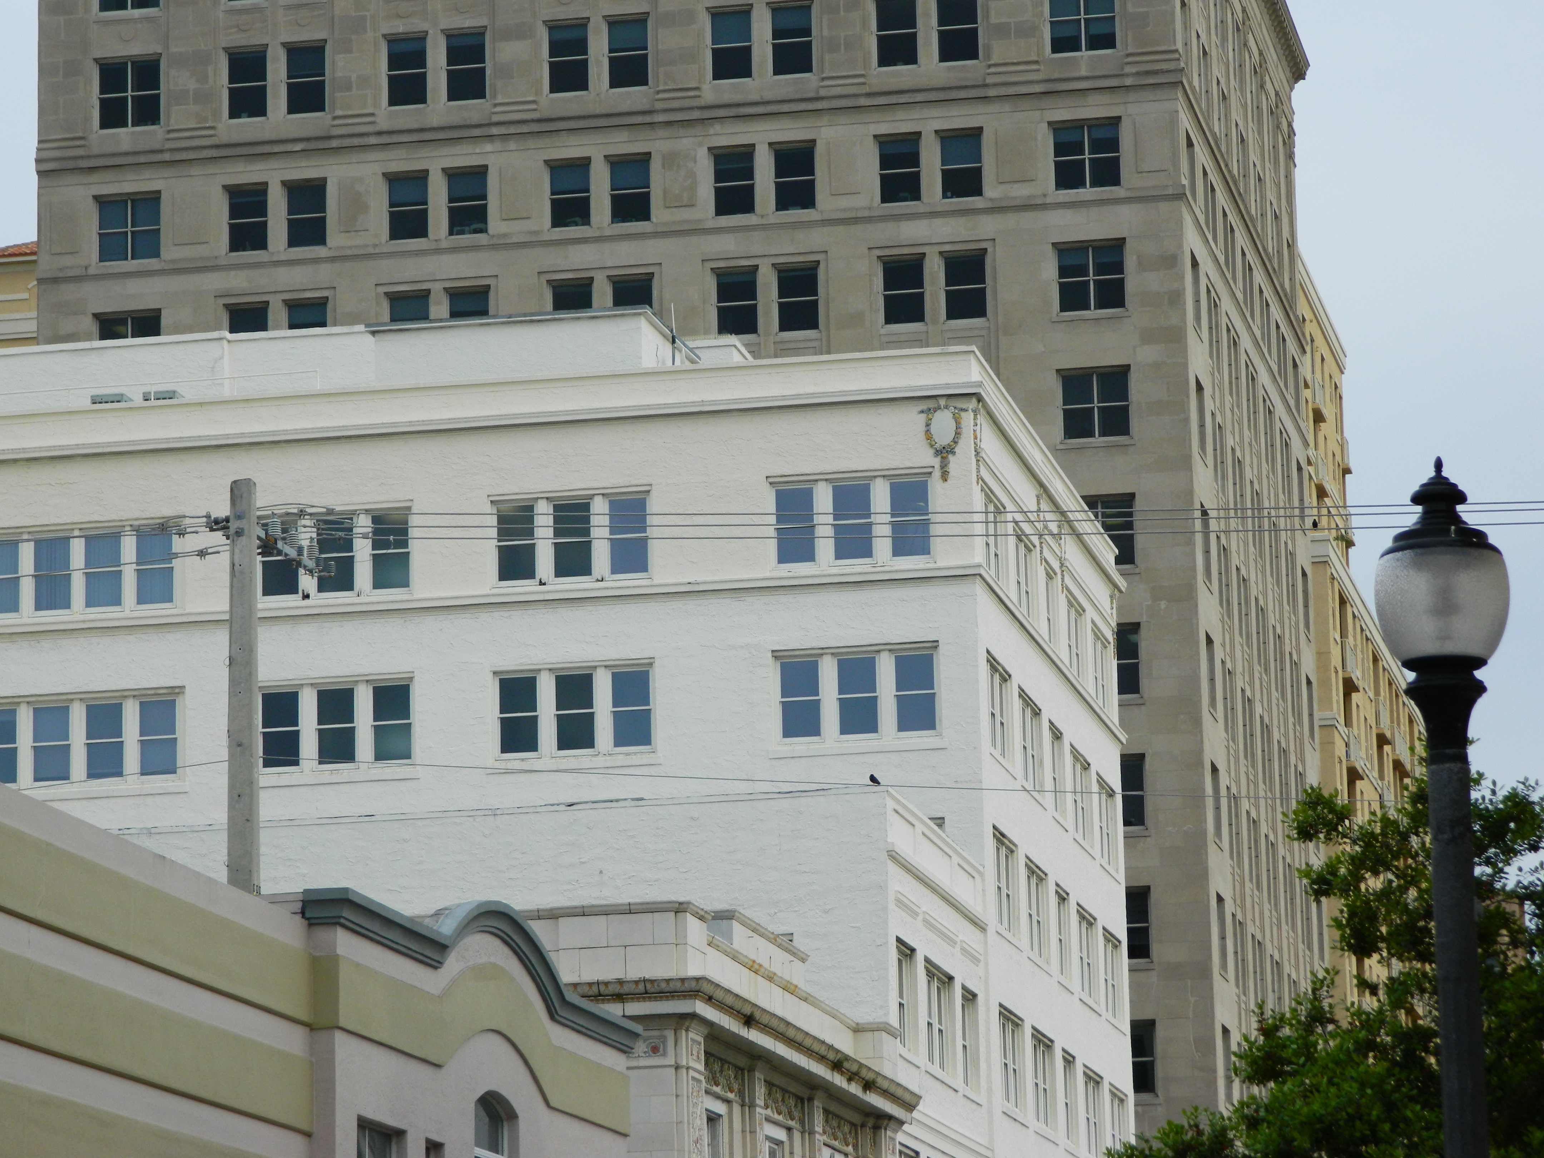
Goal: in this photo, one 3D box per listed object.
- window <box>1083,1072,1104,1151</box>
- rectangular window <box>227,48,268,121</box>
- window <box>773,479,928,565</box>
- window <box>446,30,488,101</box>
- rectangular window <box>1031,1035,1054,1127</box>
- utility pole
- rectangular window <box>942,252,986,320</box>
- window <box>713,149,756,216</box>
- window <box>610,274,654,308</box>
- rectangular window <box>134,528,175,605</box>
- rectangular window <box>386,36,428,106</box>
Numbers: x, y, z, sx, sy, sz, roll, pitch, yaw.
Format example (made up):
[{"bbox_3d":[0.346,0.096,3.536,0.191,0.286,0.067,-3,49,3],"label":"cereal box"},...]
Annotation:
[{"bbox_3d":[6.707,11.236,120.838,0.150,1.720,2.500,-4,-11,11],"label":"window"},{"bbox_3d":[-14.416,-13.588,157.889,1.147,1.897,0.200,-4,-11,10],"label":"rectangular window"},{"bbox_3d":[1.520,-1.102,111.937,3.031,1.503,0.200,-4,-11,10],"label":"window"},{"bbox_3d":[-8.185,-13.781,154.311,1.097,1.849,0.150,-4,-11,11],"label":"window"},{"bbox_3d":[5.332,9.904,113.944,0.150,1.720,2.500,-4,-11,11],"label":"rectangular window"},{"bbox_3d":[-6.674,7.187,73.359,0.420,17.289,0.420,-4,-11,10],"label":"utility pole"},{"bbox_3d":[5.114,-7.794,152.984,1.109,1.800,0.200,-4,-11,10],"label":"rectangular window"},{"bbox_3d":[-1.002,-10.623,154.007,1.107,1.749,0.200,-4,-11,10],"label":"window"},{"bbox_3d":[-3.632,-6.997,150.743,1.160,1.830,0.180,-4,-11,11],"label":"window"},{"bbox_3d":[-12.381,-0.230,115.452,0.750,1.454,0.150,-4,-11,10],"label":"rectangular window"},{"bbox_3d":[-9.805,-13.646,154.606,1.070,1.855,0.150,-4,-11,11],"label":"rectangular window"}]

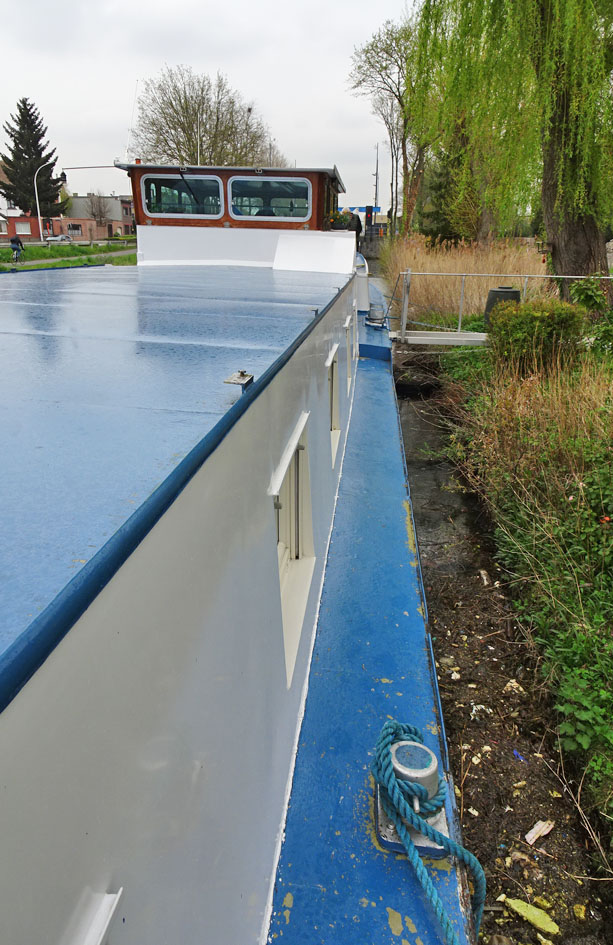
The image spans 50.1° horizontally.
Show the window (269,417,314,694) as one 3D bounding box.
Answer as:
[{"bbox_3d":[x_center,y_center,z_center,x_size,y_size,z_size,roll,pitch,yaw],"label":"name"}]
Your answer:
[{"bbox_3d":[-0.059,0.228,2.530,0.110,0.720,0.990,0,19,6],"label":"window"}]

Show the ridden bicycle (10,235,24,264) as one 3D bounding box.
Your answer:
[{"bbox_3d":[-17.281,-13.230,38.938,0.570,1.720,1.700,3,19,4],"label":"ridden bicycle"}]

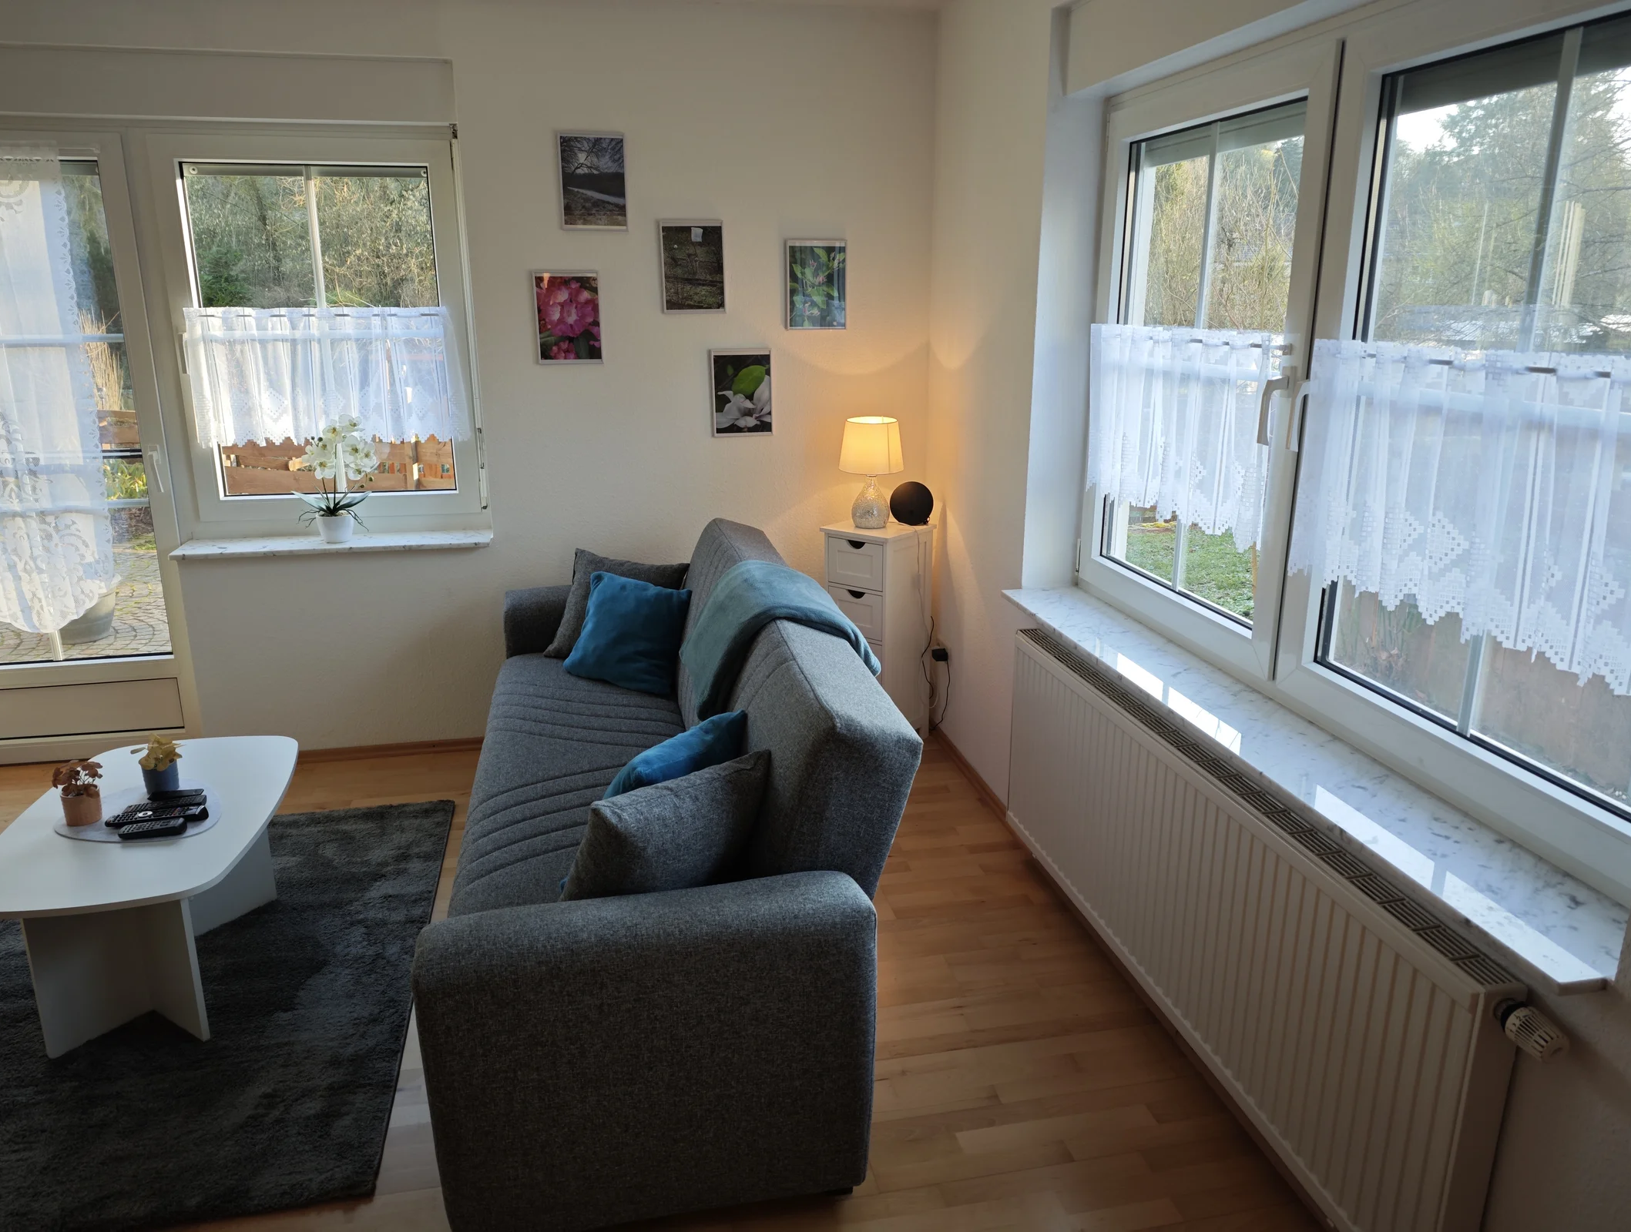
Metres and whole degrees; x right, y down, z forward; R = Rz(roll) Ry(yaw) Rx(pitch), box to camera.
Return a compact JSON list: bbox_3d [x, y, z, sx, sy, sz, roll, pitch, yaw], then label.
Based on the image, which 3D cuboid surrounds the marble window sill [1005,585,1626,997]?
[{"bbox_3d":[0.866,0.199,2.317,0.246,0.020,1.964,-3,16,-11],"label":"marble window sill"}]

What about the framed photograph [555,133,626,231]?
[{"bbox_3d":[-0.739,-1.442,3.632,0.216,0.305,0.020,-3,16,-11],"label":"framed photograph"}]

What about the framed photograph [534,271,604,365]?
[{"bbox_3d":[-0.841,-1.015,3.723,0.216,0.305,0.018,-3,16,-11],"label":"framed photograph"}]

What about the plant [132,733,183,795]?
[{"bbox_3d":[-1.607,0.365,2.673,0.112,0.139,0.102,-3,16,-11],"label":"plant"}]

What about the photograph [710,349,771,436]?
[{"bbox_3d":[-0.262,-0.798,3.902,0.216,0.305,0.018,-3,16,-11],"label":"photograph"}]

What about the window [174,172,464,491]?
[{"bbox_3d":[-1.676,-0.954,3.734,0.780,1.090,0.080,-3,16,-11],"label":"window"}]

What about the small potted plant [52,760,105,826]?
[{"bbox_3d":[-1.734,0.416,2.574,0.110,0.143,0.106,-3,16,-11],"label":"small potted plant"}]

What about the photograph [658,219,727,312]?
[{"bbox_3d":[-0.421,-1.203,3.767,0.217,0.306,0.020,-3,16,-11],"label":"photograph"}]

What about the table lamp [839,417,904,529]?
[{"bbox_3d":[0.201,-0.510,3.925,0.232,0.380,0.232,0,16,0],"label":"table lamp"}]

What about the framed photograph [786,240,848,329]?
[{"bbox_3d":[0.003,-1.166,3.852,0.216,0.305,0.018,-3,16,-11],"label":"framed photograph"}]

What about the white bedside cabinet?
[{"bbox_3d":[0.232,0.076,4.048,0.302,0.820,0.302,12,20,37],"label":"white bedside cabinet"}]

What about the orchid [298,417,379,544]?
[{"bbox_3d":[-1.671,-0.483,3.825,0.268,0.428,0.180,-3,16,-11],"label":"orchid"}]

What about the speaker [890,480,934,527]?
[{"bbox_3d":[0.350,-0.410,3.988,0.150,0.143,0.150,12,20,37],"label":"speaker"}]

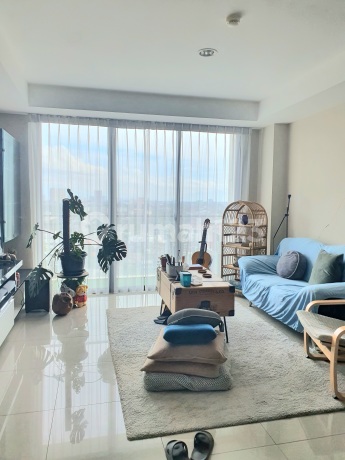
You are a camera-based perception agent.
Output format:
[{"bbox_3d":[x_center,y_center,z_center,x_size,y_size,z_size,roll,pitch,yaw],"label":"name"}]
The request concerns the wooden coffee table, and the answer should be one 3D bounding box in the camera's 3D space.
[{"bbox_3d":[0.197,0.751,3.624,0.550,0.540,1.020,0,4,-12],"label":"wooden coffee table"}]

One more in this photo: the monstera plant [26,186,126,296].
[{"bbox_3d":[-1.161,0.122,4.313,1.190,1.240,0.900,-1,5,-13],"label":"monstera plant"}]

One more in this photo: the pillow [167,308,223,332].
[{"bbox_3d":[0.195,0.746,2.910,0.460,0.140,0.330,1,4,2],"label":"pillow"}]

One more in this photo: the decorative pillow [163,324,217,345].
[{"bbox_3d":[0.134,0.770,2.630,0.400,0.120,0.220,1,4,2],"label":"decorative pillow"}]

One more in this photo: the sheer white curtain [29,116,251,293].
[{"bbox_3d":[-0.357,-0.309,4.950,3.141,2.425,0.150,-1,5,-13],"label":"sheer white curtain"}]

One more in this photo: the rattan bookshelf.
[{"bbox_3d":[1.044,0.259,5.011,0.340,1.340,0.560,-4,6,-43],"label":"rattan bookshelf"}]

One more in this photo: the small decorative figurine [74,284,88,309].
[{"bbox_3d":[-1.165,0.831,4.400,0.180,0.270,0.170,0,4,-15],"label":"small decorative figurine"}]

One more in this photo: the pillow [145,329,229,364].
[{"bbox_3d":[0.138,0.856,2.690,0.550,0.130,0.550,1,4,6],"label":"pillow"}]

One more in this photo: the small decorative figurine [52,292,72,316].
[{"bbox_3d":[-1.295,0.858,4.070,0.225,0.262,0.220,-2,5,-35],"label":"small decorative figurine"}]

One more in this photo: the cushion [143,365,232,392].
[{"bbox_3d":[0.125,1.028,2.670,0.600,0.125,0.580,1,4,2],"label":"cushion"}]

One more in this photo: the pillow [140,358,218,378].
[{"bbox_3d":[0.072,0.949,2.635,0.540,0.120,0.540,1,4,4],"label":"pillow"}]

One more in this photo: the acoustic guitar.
[{"bbox_3d":[0.436,0.302,4.970,0.370,0.970,0.110,7,-8,23],"label":"acoustic guitar"}]

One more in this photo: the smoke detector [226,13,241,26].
[{"bbox_3d":[0.470,-1.619,2.664,0.108,0.050,0.108,1,4,0],"label":"smoke detector"}]

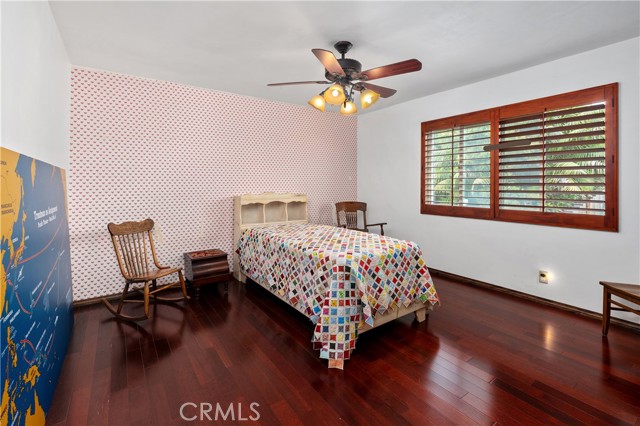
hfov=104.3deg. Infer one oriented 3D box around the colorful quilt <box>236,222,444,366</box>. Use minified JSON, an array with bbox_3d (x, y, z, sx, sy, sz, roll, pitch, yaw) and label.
[{"bbox_3d":[0.020,0.560,2.700,1.120,0.690,2.040,-3,6,-37],"label":"colorful quilt"}]

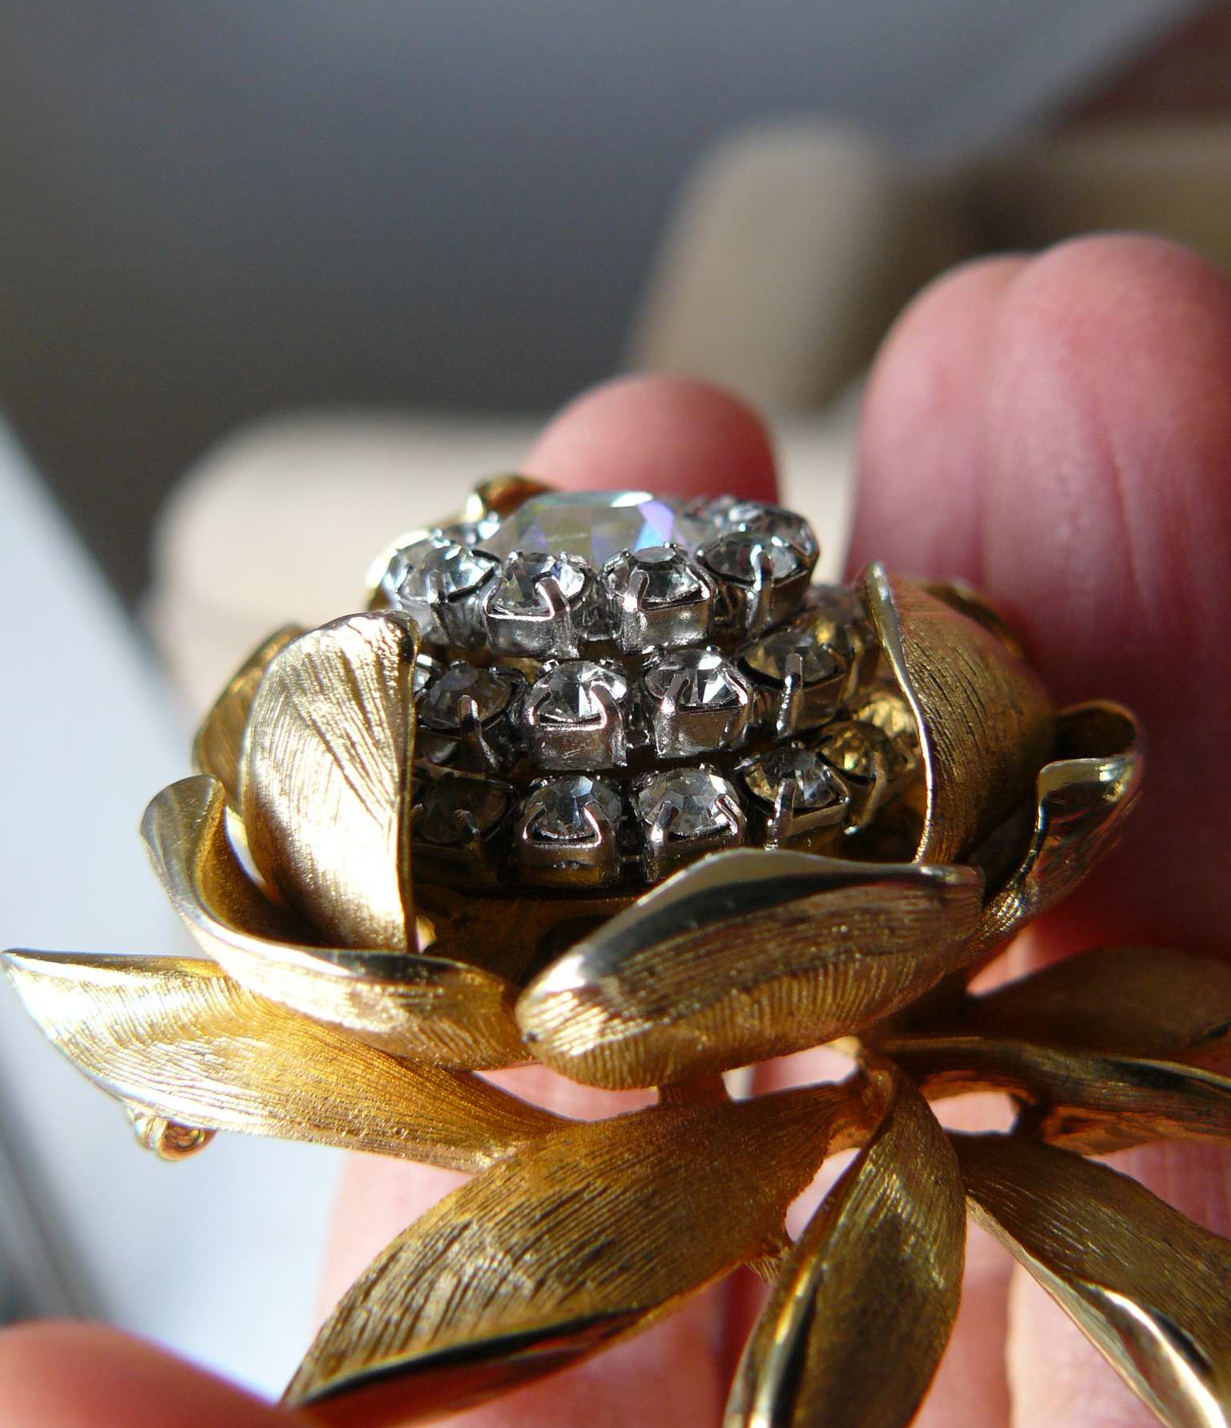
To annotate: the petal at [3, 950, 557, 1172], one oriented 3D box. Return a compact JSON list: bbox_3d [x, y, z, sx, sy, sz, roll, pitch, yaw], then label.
[{"bbox_3d":[-0.017,0.017,0.083,0.032,0.005,0.010,16,39,16],"label":"petal"}]

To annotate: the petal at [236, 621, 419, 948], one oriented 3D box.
[{"bbox_3d":[-0.014,0.003,0.087,0.006,0.017,0.018,-7,17,-34],"label":"petal"}]

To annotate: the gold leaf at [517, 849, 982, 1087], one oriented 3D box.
[{"bbox_3d":[0.007,0.011,0.077,0.023,0.010,0.007,-9,24,-15],"label":"gold leaf"}]

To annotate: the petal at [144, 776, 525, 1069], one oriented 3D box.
[{"bbox_3d":[-0.014,0.011,0.086,0.026,0.009,0.009,12,39,39],"label":"petal"}]

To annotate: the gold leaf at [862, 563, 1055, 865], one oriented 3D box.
[{"bbox_3d":[0.019,0.000,0.090,0.006,0.019,0.017,-1,17,34],"label":"gold leaf"}]

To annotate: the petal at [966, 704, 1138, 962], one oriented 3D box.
[{"bbox_3d":[0.023,0.005,0.091,0.007,0.009,0.022,31,31,18],"label":"petal"}]

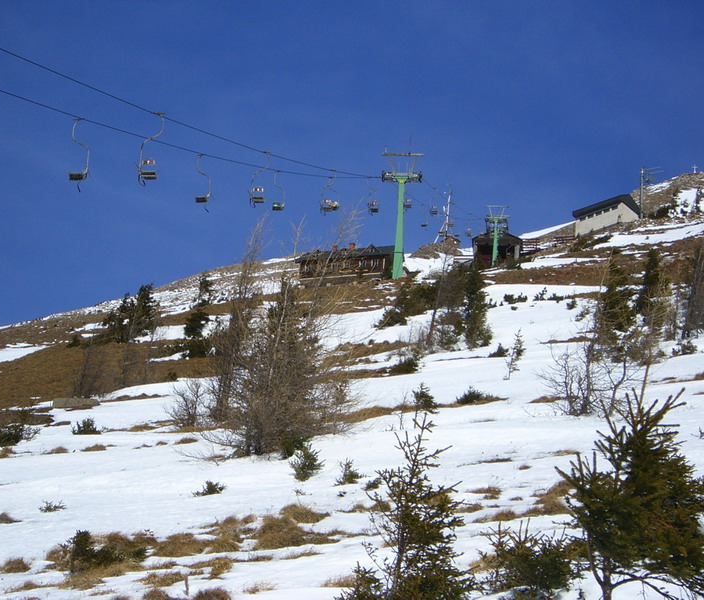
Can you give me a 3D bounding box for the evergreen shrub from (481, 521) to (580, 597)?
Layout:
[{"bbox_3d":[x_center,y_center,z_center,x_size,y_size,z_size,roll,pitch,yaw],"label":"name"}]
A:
[{"bbox_3d":[1.754,2.557,26.000,1.000,0.720,0.950,2,-16,0],"label":"evergreen shrub"}]

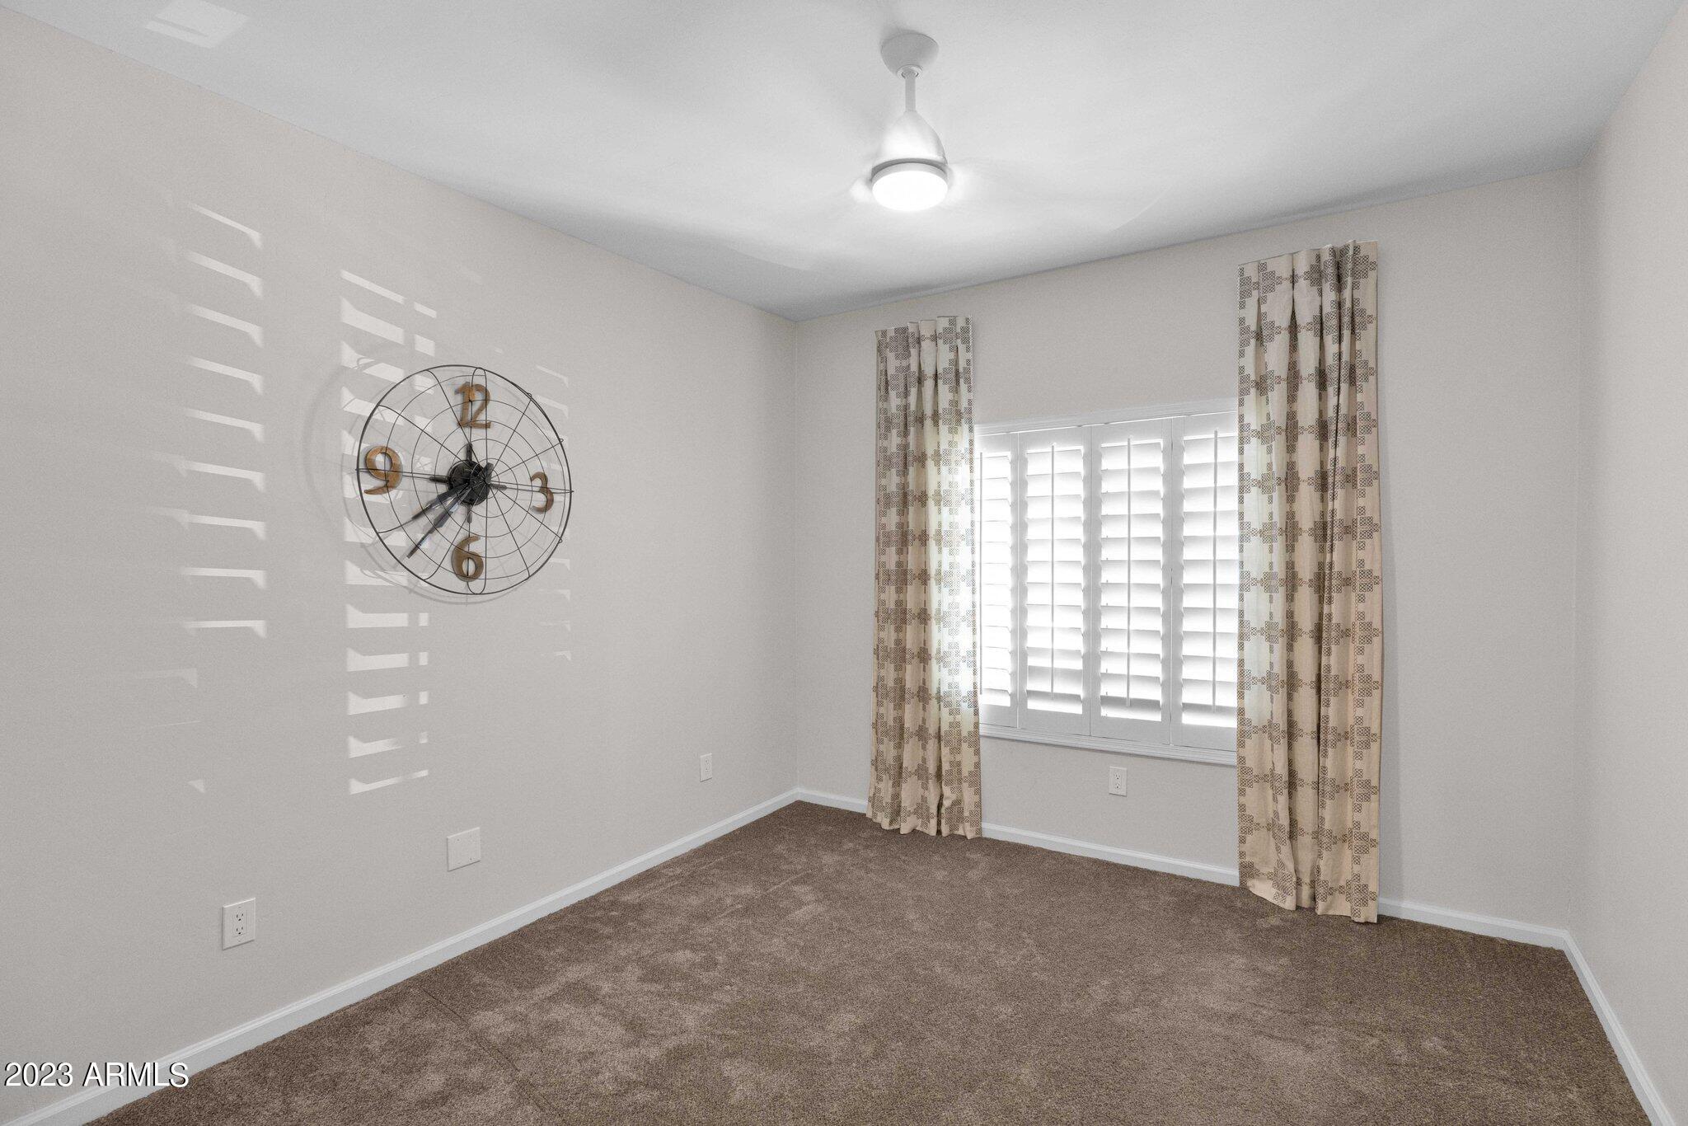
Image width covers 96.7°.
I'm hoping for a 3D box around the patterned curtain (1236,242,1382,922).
[{"bbox_3d":[1.810,0.076,2.934,0.480,2.554,0.139,0,1,31],"label":"patterned curtain"}]

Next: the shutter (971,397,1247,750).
[{"bbox_3d":[1.128,0.087,3.422,1.416,1.534,0.084,0,1,31],"label":"shutter"}]

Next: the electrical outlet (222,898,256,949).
[{"bbox_3d":[-1.730,1.034,2.148,0.010,0.121,0.075,0,1,35],"label":"electrical outlet"}]

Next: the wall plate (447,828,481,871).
[{"bbox_3d":[-1.358,1.027,2.685,0.009,0.121,0.118,0,1,35],"label":"wall plate"}]

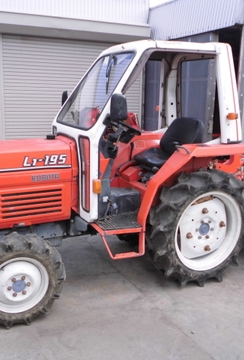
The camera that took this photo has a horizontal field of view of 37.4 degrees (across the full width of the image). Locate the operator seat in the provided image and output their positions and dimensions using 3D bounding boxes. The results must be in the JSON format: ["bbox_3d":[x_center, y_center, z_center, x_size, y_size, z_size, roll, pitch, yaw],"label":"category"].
[{"bbox_3d":[0.358,-0.309,3.055,0.539,0.431,0.436,-4,16,-26],"label":"operator seat"}]

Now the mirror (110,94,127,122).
[{"bbox_3d":[-0.019,-0.453,2.254,0.049,0.181,0.122,-11,19,-43],"label":"mirror"}]

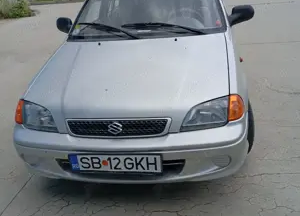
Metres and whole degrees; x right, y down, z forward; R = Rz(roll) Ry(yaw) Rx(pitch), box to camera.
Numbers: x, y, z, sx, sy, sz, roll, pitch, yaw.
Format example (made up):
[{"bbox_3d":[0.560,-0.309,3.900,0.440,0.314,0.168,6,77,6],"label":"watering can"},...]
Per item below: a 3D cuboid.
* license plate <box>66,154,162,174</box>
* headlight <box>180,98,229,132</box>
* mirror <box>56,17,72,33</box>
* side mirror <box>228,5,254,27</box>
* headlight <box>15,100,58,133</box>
[{"bbox_3d":[-0.192,0.306,1.773,0.520,0.115,0.030,-1,23,10],"label":"license plate"},{"bbox_3d":[0.301,0.029,1.766,0.285,0.160,0.160,-5,23,1],"label":"headlight"},{"bbox_3d":[-0.778,-0.747,2.995,0.200,0.170,0.120,-1,23,10],"label":"mirror"},{"bbox_3d":[0.772,-0.775,2.712,0.210,0.170,0.120,-1,23,10],"label":"side mirror"},{"bbox_3d":[-0.690,0.039,1.965,0.380,0.165,0.190,4,25,21],"label":"headlight"}]

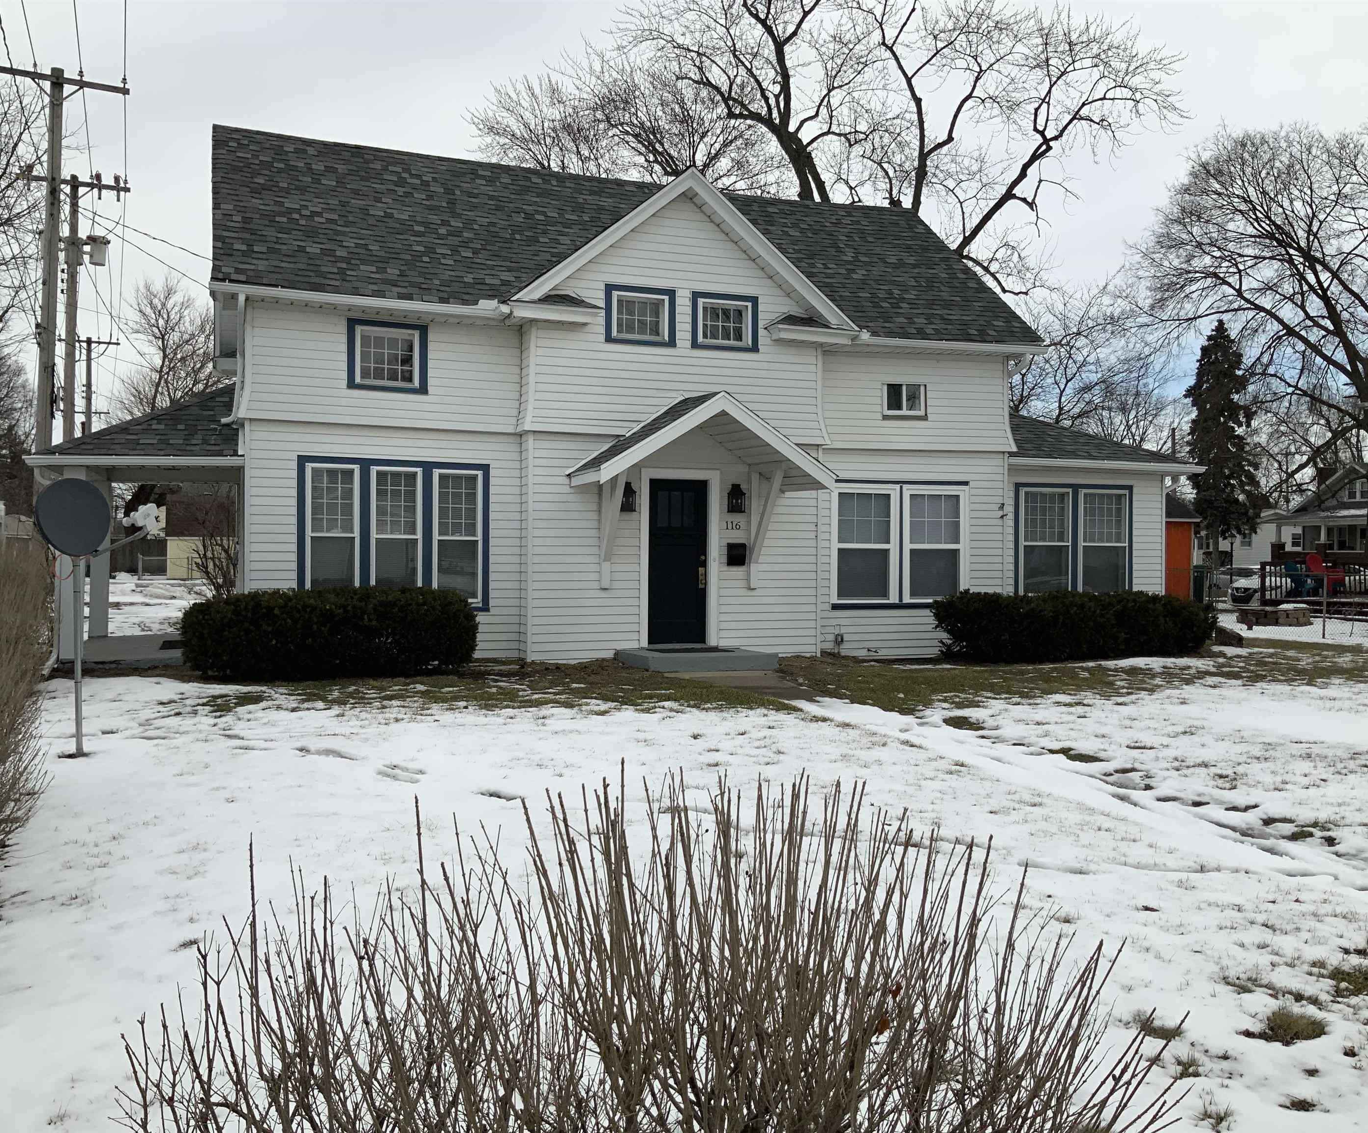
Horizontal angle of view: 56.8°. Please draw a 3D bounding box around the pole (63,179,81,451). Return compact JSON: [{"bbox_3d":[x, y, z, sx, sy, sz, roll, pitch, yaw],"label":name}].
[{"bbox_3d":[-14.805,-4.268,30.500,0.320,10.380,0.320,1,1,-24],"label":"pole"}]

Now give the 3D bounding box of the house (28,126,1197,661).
[{"bbox_3d":[-0.583,-2.270,18.012,15.090,6.770,8.000,0,1,-21],"label":"house"}]

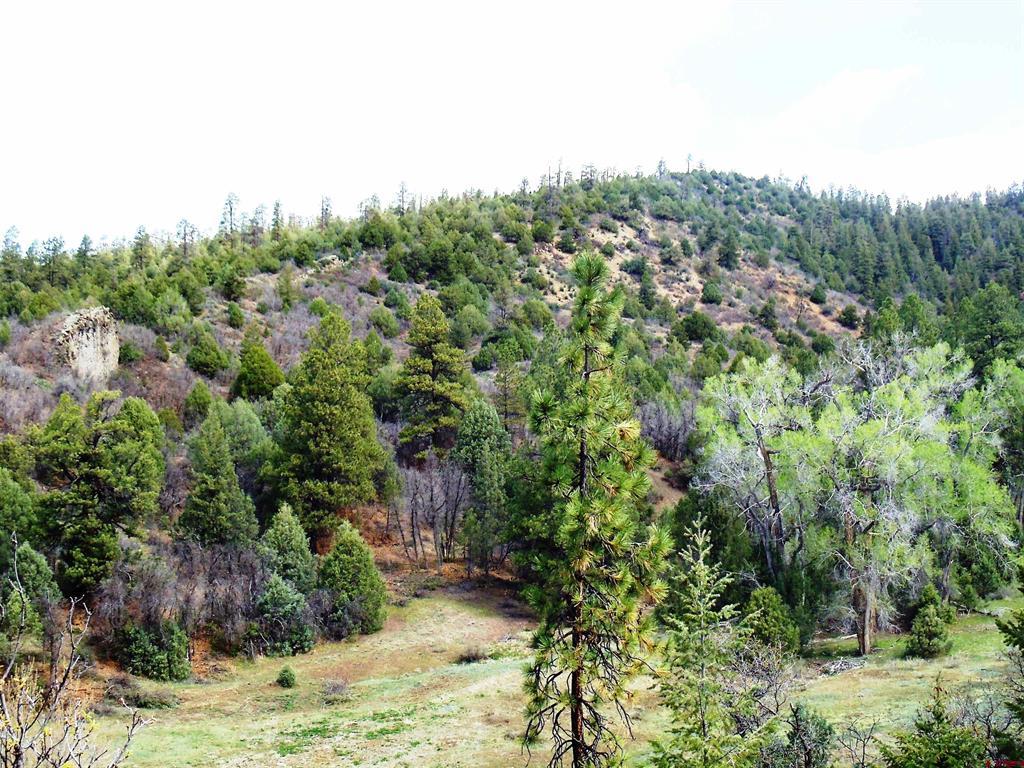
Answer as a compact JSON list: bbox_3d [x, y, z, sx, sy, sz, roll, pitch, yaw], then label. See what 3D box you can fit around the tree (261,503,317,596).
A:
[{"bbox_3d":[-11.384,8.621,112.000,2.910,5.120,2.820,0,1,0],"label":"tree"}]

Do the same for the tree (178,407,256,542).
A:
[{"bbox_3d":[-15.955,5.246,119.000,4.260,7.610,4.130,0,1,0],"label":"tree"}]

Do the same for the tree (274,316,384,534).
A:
[{"bbox_3d":[-9.977,2.460,121.000,5.960,12.820,5.780,0,1,0],"label":"tree"}]

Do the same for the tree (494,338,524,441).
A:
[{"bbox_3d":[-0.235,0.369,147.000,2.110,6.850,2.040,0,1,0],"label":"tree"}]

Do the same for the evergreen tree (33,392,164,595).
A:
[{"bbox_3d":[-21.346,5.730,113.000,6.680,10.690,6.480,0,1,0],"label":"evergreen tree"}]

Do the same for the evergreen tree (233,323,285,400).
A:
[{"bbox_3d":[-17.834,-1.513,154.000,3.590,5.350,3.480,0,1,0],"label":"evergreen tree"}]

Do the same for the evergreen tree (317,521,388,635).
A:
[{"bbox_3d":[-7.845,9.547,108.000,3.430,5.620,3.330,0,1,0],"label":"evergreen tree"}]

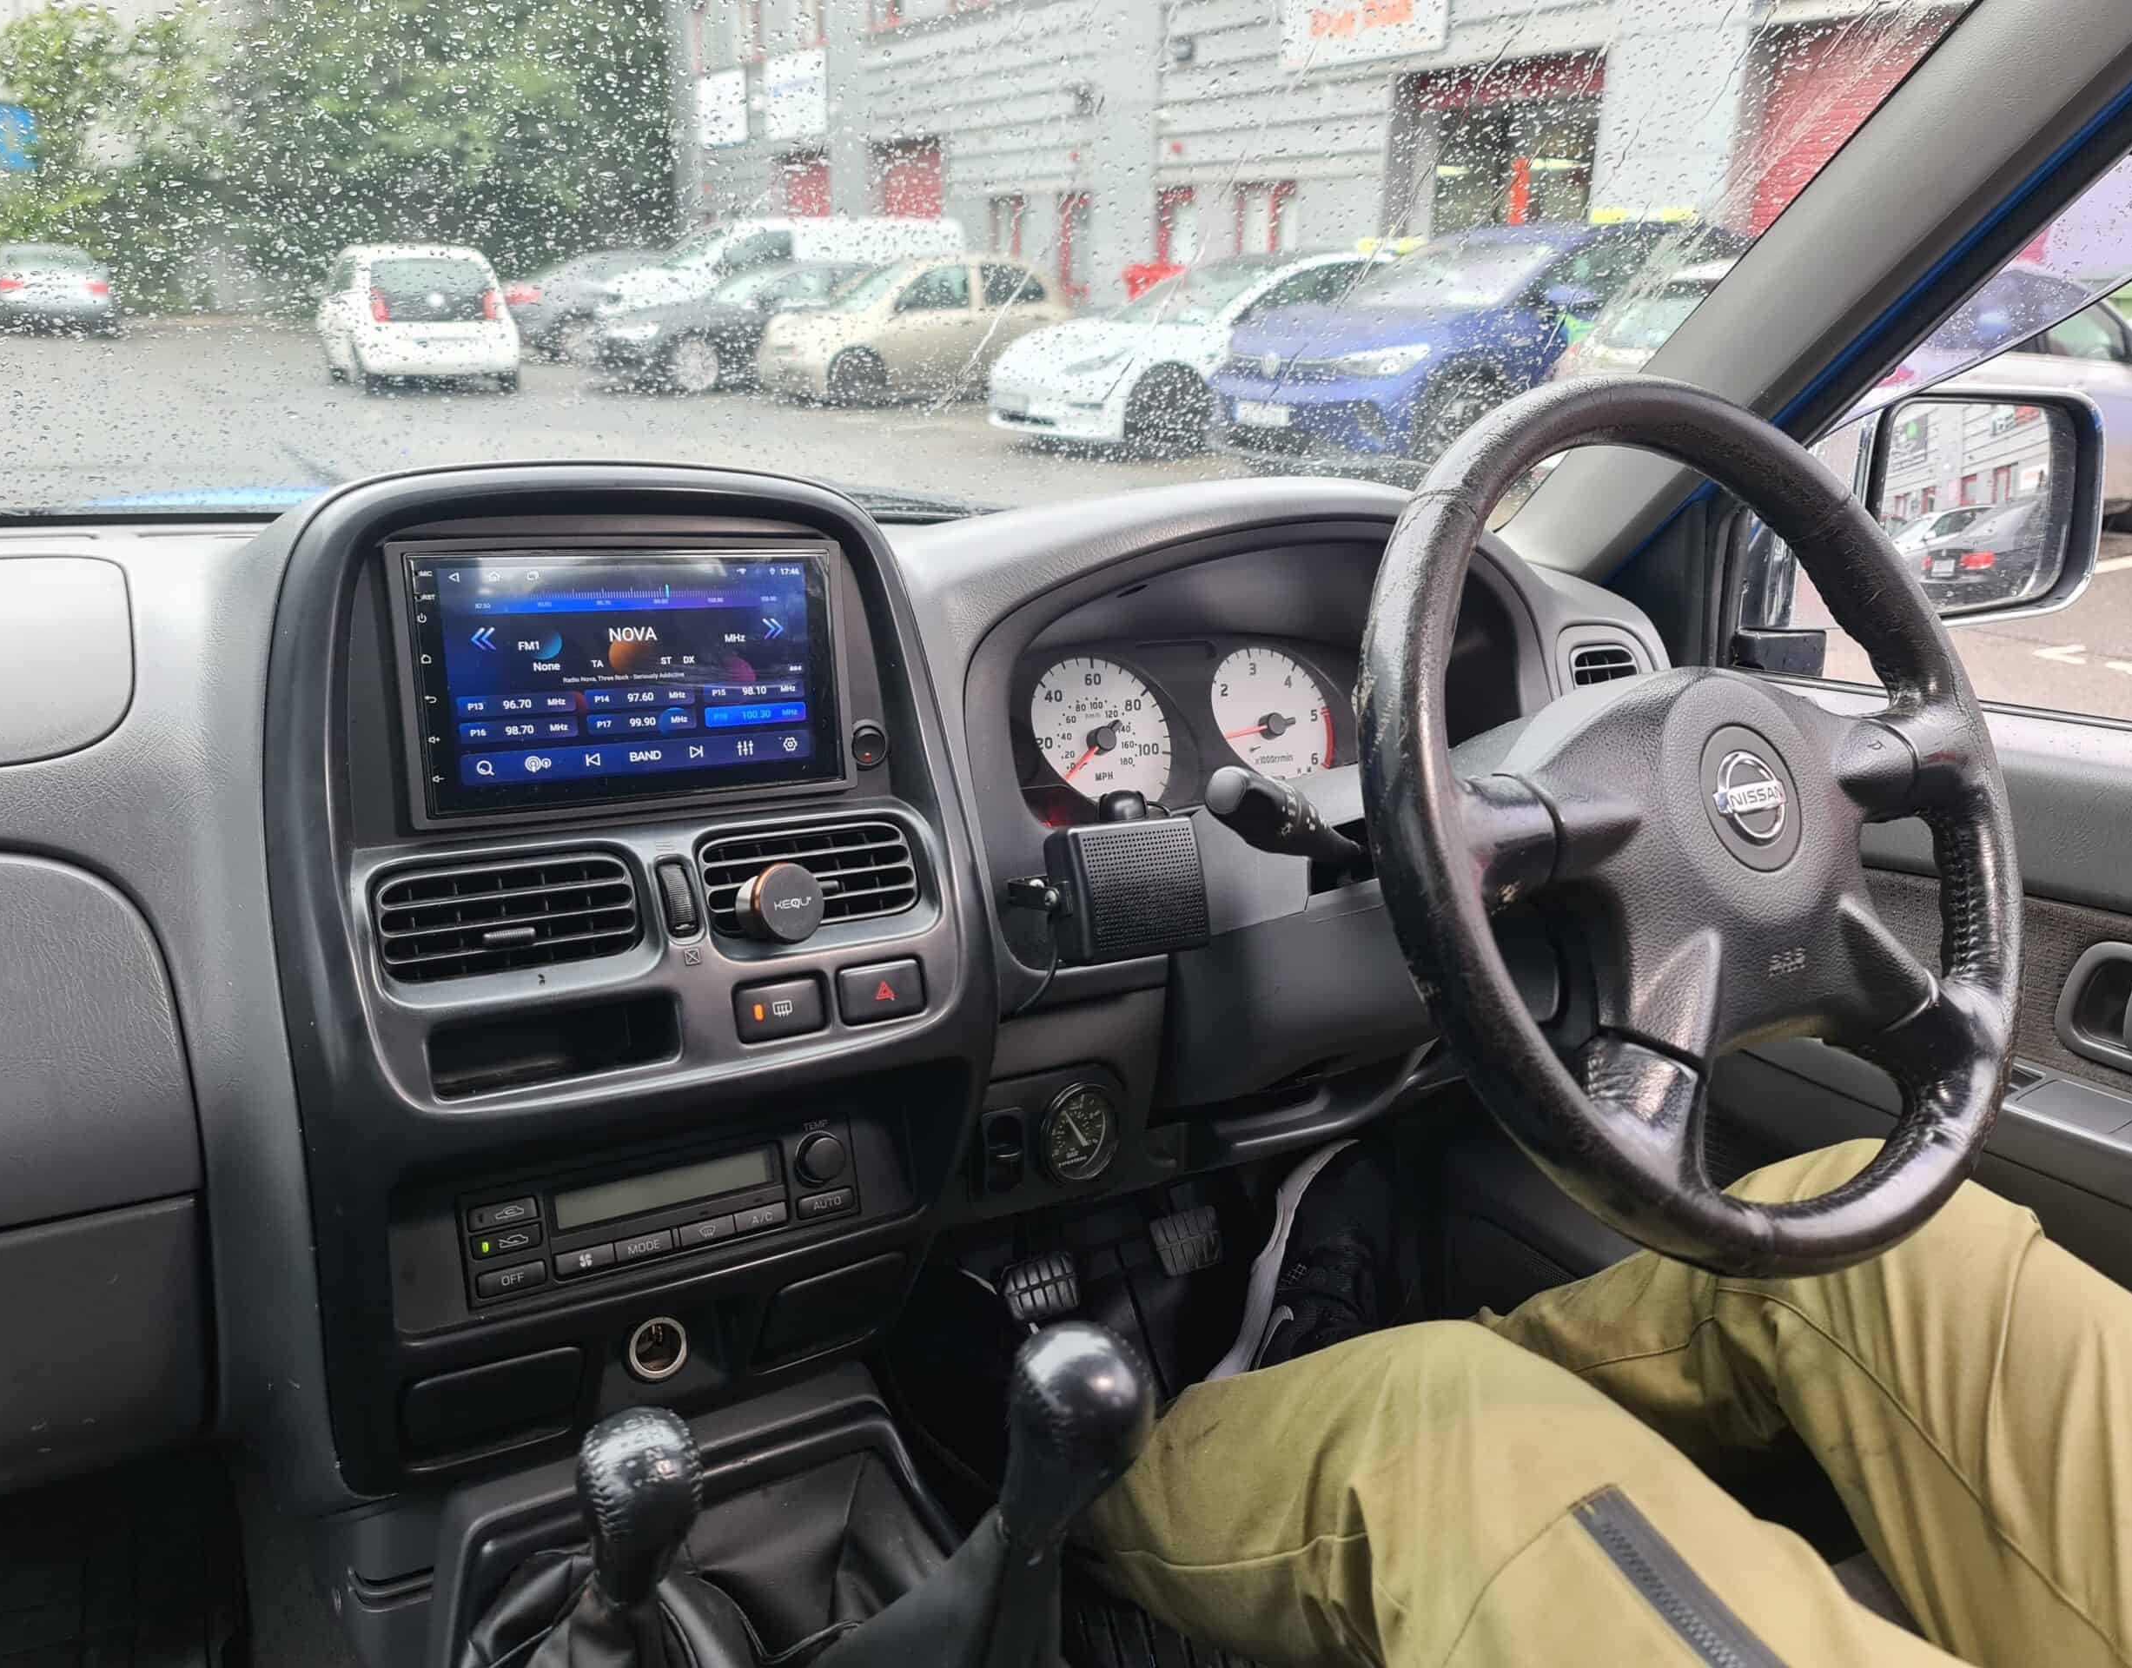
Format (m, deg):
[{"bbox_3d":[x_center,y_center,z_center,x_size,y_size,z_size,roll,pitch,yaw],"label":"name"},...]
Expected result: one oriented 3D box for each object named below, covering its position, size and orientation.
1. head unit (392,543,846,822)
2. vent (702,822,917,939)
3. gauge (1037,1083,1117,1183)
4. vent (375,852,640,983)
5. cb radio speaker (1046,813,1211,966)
[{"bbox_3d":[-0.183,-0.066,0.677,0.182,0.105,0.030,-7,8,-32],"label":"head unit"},{"bbox_3d":[-0.119,0.020,0.721,0.103,0.046,0.030,-7,1,-32],"label":"vent"},{"bbox_3d":[0.001,0.160,0.873,0.057,0.057,0.030,-9,13,-37],"label":"gauge"},{"bbox_3d":[-0.228,0.033,0.652,0.103,0.046,0.030,-7,1,-32],"label":"vent"},{"bbox_3d":[0.030,0.029,0.843,0.071,0.068,0.041,-6,-4,-24],"label":"cb radio speaker"}]

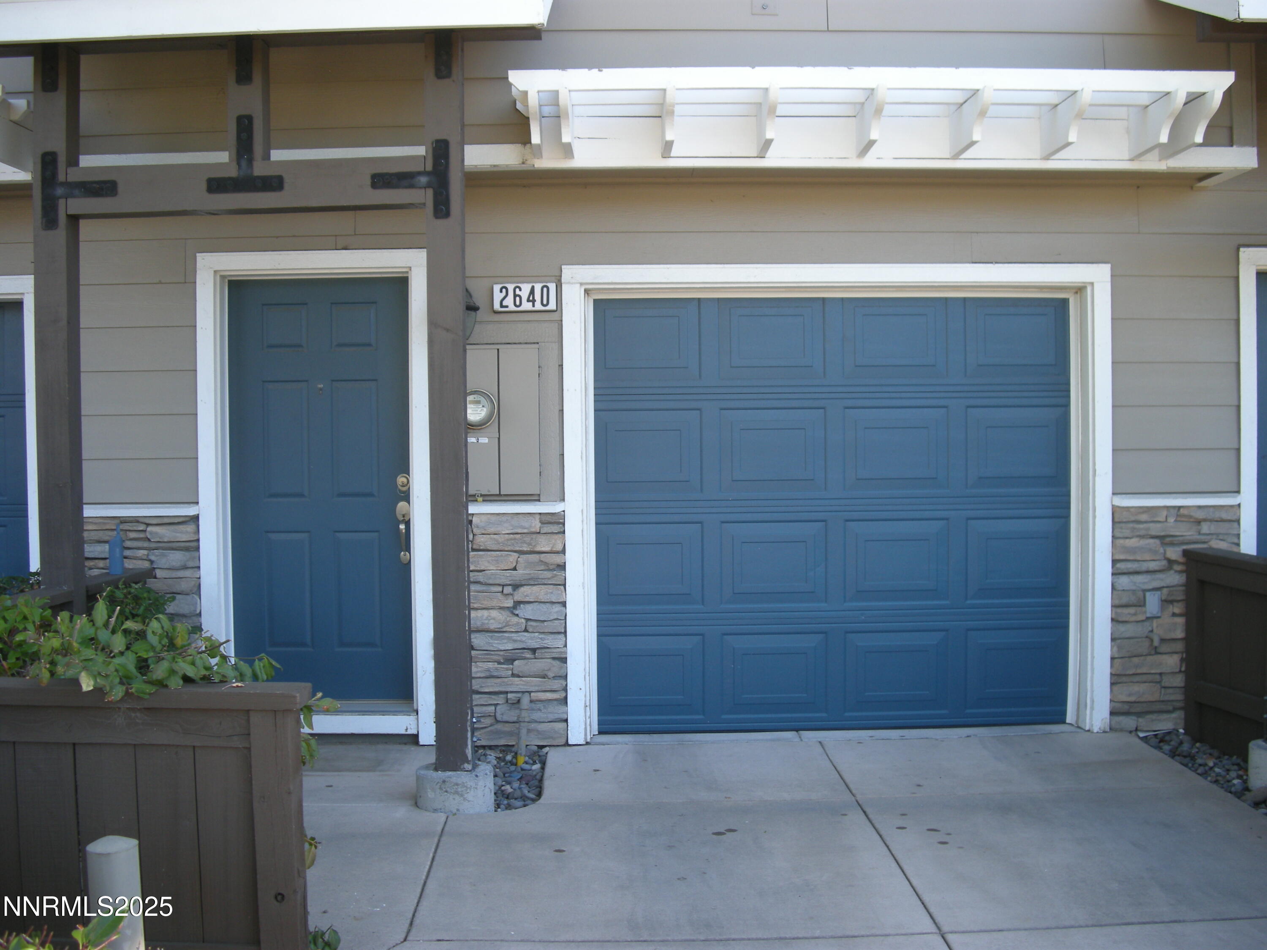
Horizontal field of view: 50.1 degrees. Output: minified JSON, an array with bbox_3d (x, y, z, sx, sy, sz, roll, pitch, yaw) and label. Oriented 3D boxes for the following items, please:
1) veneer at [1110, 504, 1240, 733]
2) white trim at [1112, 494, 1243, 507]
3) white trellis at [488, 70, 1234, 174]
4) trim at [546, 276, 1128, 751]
[{"bbox_3d":[2.490,0.666,6.243,0.614,1.065,0.080,-1,2,0],"label":"veneer"},{"bbox_3d":[2.477,0.114,6.204,0.611,0.058,0.080,-1,2,0],"label":"white trim"},{"bbox_3d":[0.908,-1.417,5.442,2.820,0.284,0.610,-1,2,0],"label":"white trellis"},{"bbox_3d":[0.969,0.125,6.470,2.605,2.250,0.100,-1,2,-2],"label":"trim"}]

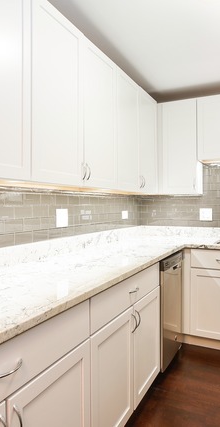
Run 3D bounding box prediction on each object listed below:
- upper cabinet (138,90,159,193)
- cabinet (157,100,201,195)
[{"bbox_3d":[0.221,-0.639,2.909,0.324,0.910,0.525,1,2,27],"label":"upper cabinet"},{"bbox_3d":[0.738,-0.646,3.142,0.389,0.910,0.317,1,2,27],"label":"cabinet"}]

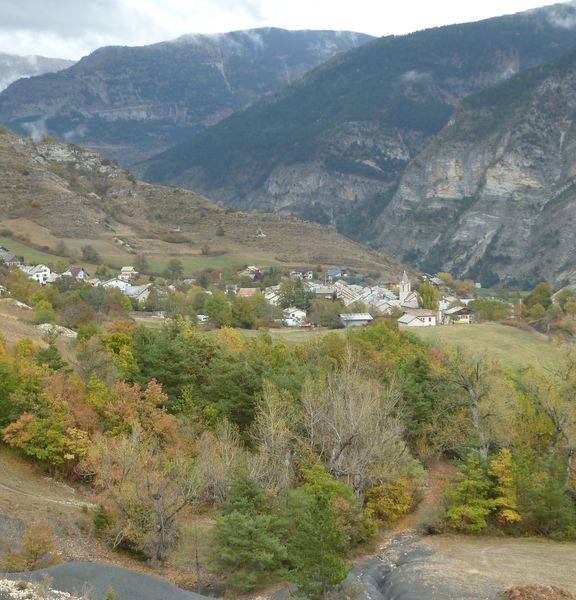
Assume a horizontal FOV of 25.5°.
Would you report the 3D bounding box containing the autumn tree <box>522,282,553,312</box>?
[{"bbox_3d":[105.990,-0.850,540.000,12.300,13.000,12.000,0,3,0],"label":"autumn tree"}]

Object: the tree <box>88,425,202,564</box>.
[{"bbox_3d":[-12.644,16.962,112.000,9.600,12.200,9.200,0,4,0],"label":"tree"}]

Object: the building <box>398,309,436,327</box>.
[{"bbox_3d":[56.833,7.930,560.000,14.000,7.400,12.000,-1,4,-12],"label":"building"}]

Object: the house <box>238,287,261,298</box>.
[{"bbox_3d":[-19.385,-3.525,640.000,11.000,6.800,9.000,0,4,-2],"label":"house"}]

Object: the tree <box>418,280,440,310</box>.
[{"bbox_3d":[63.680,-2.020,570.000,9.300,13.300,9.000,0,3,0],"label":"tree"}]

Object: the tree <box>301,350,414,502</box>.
[{"bbox_3d":[7.543,13.642,136.000,12.200,16.200,11.500,0,4,0],"label":"tree"}]

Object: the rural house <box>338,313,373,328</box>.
[{"bbox_3d":[26.210,7.900,490.000,12.000,5.500,7.000,-1,3,-22],"label":"rural house"}]

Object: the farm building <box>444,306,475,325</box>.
[{"bbox_3d":[77.128,7.012,575.000,10.500,7.400,10.000,-2,4,-22],"label":"farm building"}]

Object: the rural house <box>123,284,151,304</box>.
[{"bbox_3d":[-62.960,-2.400,530.000,9.000,8.200,9.000,-2,3,-38],"label":"rural house"}]

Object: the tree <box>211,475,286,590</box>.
[{"bbox_3d":[-3.290,19.390,106.000,6.200,9.500,6.200,0,3,0],"label":"tree"}]

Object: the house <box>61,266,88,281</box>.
[{"bbox_3d":[-101.980,-12.360,610.000,9.000,7.000,10.000,-2,3,-40],"label":"house"}]

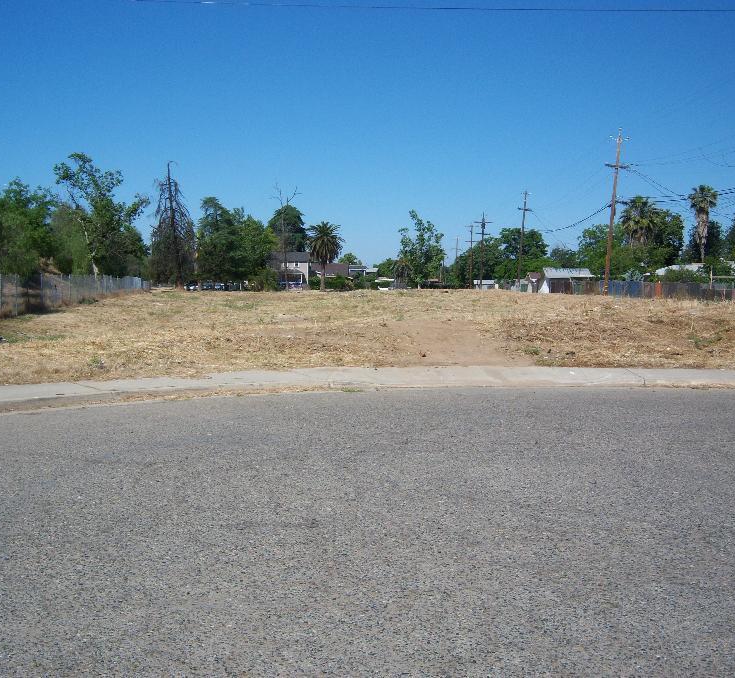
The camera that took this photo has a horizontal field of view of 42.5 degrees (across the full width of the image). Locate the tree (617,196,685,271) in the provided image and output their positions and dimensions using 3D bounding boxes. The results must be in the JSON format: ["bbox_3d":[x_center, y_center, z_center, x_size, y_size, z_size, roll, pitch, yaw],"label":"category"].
[{"bbox_3d":[33.300,-11.076,111.527,8.060,11.410,7.800,0,4,2],"label":"tree"}]

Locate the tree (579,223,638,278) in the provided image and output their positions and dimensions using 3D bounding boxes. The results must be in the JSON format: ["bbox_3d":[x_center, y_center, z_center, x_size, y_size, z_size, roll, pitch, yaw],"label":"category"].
[{"bbox_3d":[32.510,-11.150,128.000,8.400,9.270,8.000,0,4,2],"label":"tree"}]

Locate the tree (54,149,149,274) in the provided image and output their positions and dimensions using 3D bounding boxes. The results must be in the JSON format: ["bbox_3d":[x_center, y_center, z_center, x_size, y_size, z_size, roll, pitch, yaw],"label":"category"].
[{"bbox_3d":[-22.040,-9.950,78.000,7.930,10.900,7.500,0,4,2],"label":"tree"}]

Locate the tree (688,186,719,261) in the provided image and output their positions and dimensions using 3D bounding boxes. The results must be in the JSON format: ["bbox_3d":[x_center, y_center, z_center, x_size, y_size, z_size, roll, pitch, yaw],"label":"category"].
[{"bbox_3d":[43.390,-13.040,122.000,3.870,13.820,3.900,0,4,2],"label":"tree"}]

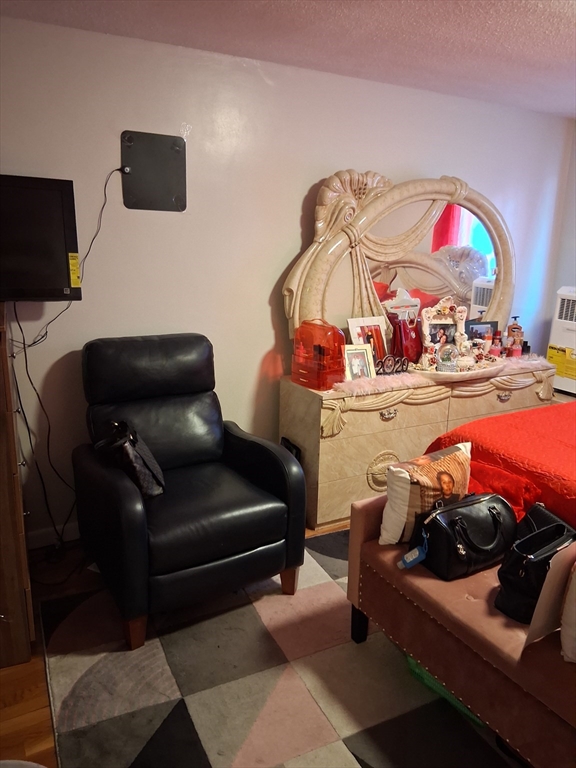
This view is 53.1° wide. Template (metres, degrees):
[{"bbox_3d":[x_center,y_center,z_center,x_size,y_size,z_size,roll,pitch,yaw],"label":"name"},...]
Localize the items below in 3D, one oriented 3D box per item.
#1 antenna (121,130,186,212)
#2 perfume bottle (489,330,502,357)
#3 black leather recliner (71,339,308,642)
[{"bbox_3d":[-0.611,-0.975,2.665,0.299,0.334,0.010,-6,16,-28],"label":"antenna"},{"bbox_3d":[1.357,-0.265,3.771,0.078,0.168,0.066,-6,16,-28],"label":"perfume bottle"},{"bbox_3d":[-0.465,0.359,2.528,0.765,1.045,0.875,-7,17,-30],"label":"black leather recliner"}]

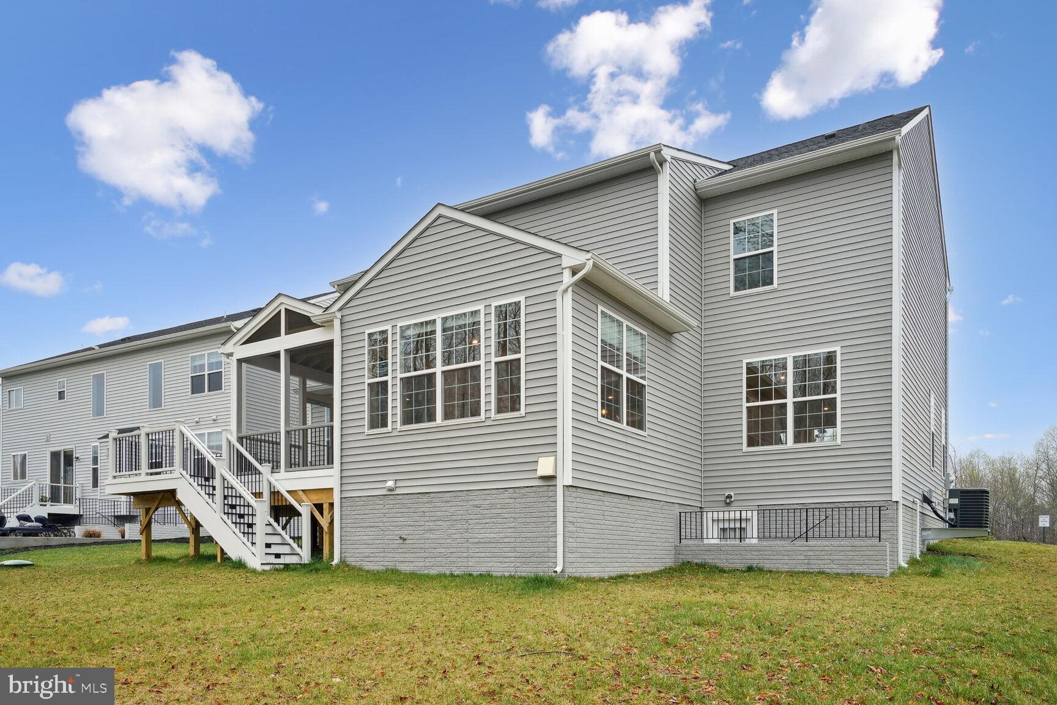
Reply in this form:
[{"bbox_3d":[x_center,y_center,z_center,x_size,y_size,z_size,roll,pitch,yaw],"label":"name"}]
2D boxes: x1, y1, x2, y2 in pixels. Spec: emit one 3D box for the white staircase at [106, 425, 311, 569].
[{"bbox_3d":[-6.380,2.620,15.200,4.950,2.500,1.350,0,0,32],"label":"white staircase"}]

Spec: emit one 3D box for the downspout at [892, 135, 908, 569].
[{"bbox_3d":[6.360,0.050,13.000,0.200,7.370,0.500,0,0,36],"label":"downspout"}]

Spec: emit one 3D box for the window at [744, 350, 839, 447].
[{"bbox_3d":[4.850,0.900,14.100,1.760,1.770,0.110,0,0,32],"label":"window"}]

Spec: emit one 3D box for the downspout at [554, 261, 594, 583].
[{"bbox_3d":[0.600,0.905,10.800,0.560,4.500,0.170,0,0,32],"label":"downspout"}]

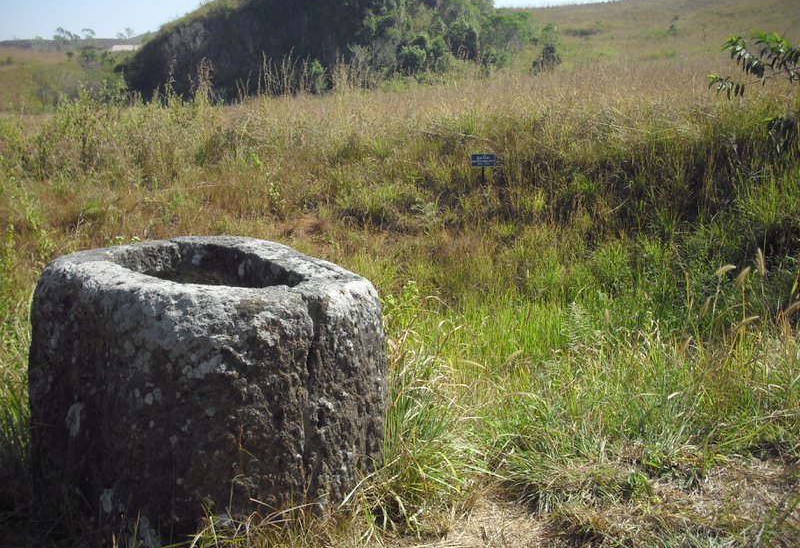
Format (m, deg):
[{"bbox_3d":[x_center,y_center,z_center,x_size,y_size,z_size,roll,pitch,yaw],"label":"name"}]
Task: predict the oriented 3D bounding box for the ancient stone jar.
[{"bbox_3d":[-0.673,0.348,3.210,1.230,0.740,1.210,3,14,-1],"label":"ancient stone jar"}]

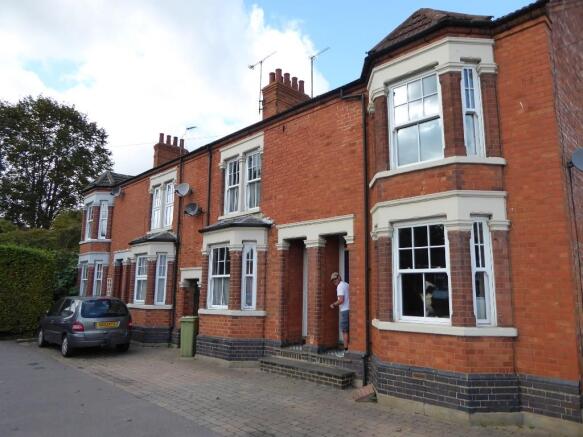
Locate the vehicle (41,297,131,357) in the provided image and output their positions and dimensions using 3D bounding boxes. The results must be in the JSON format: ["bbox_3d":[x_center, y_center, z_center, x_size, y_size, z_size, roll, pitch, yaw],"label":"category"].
[{"bbox_3d":[-6.287,3.096,12.718,1.740,1.630,4.170,10,-13,-42],"label":"vehicle"}]

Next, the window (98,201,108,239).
[{"bbox_3d":[-8.465,0.082,18.967,0.340,1.700,0.100,1,-10,-1],"label":"window"}]

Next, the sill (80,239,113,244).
[{"bbox_3d":[-8.856,1.095,18.917,0.638,0.121,2.442,10,-13,-42],"label":"sill"}]

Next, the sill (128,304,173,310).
[{"bbox_3d":[-5.040,3.039,14.570,0.660,0.140,2.750,10,-13,-42],"label":"sill"}]

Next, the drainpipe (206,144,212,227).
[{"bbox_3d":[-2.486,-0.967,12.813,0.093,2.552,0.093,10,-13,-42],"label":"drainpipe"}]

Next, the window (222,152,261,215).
[{"bbox_3d":[-1.373,-1.004,11.986,0.100,1.650,1.700,10,-13,-42],"label":"window"}]

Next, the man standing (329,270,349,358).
[{"bbox_3d":[1.104,2.100,9.258,0.540,1.750,0.500,2,-10,-4],"label":"man standing"}]

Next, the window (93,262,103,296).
[{"bbox_3d":[-8.345,2.708,18.265,0.416,1.690,0.110,1,-10,0],"label":"window"}]

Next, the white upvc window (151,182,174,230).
[{"bbox_3d":[-4.693,-0.397,15.347,0.132,1.727,1.672,10,-13,-42],"label":"white upvc window"}]

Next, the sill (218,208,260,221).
[{"bbox_3d":[-1.474,-0.137,11.817,0.170,0.110,2.000,10,-13,-42],"label":"sill"}]

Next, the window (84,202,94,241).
[{"bbox_3d":[-9.235,0.174,19.356,0.100,1.660,1.000,10,-13,-42],"label":"window"}]

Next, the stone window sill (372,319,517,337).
[{"bbox_3d":[2.225,1.772,6.839,0.638,0.116,2.464,10,-13,-42],"label":"stone window sill"}]

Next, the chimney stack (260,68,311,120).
[{"bbox_3d":[-0.199,-4.708,17.137,1.750,2.150,0.880,10,-13,-42],"label":"chimney stack"}]

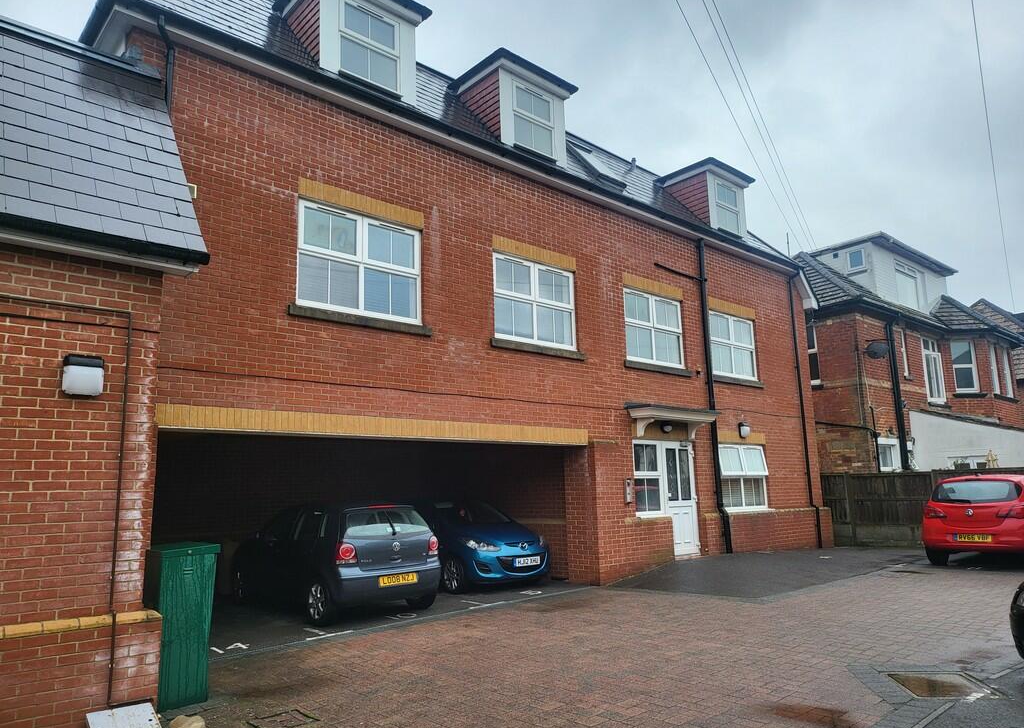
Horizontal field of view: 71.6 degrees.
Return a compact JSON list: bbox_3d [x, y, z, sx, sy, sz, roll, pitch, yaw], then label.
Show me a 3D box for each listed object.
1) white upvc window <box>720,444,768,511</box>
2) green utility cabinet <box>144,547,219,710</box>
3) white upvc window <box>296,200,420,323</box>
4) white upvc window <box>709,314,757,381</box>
[{"bbox_3d":[4.764,2.334,14.589,1.763,1.317,0.160,8,-13,-42],"label":"white upvc window"},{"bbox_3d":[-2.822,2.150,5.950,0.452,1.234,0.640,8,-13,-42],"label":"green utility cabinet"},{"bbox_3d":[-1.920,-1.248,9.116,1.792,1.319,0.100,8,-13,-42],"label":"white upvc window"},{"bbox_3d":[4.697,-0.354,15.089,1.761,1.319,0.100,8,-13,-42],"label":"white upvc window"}]

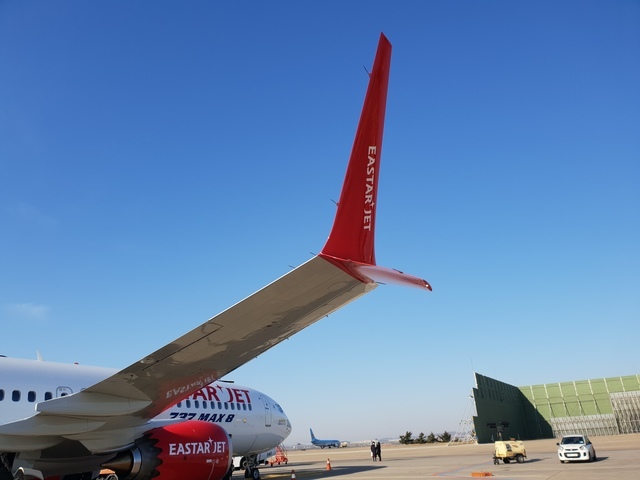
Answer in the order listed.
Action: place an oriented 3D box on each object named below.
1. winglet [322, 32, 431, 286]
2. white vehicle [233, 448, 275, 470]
[{"bbox_3d":[0.650,-0.697,5.708,1.100,2.910,1.750,-16,-26,27],"label":"winglet"},{"bbox_3d":[-6.546,20.023,44.373,2.100,2.000,5.000,-12,-25,19],"label":"white vehicle"}]

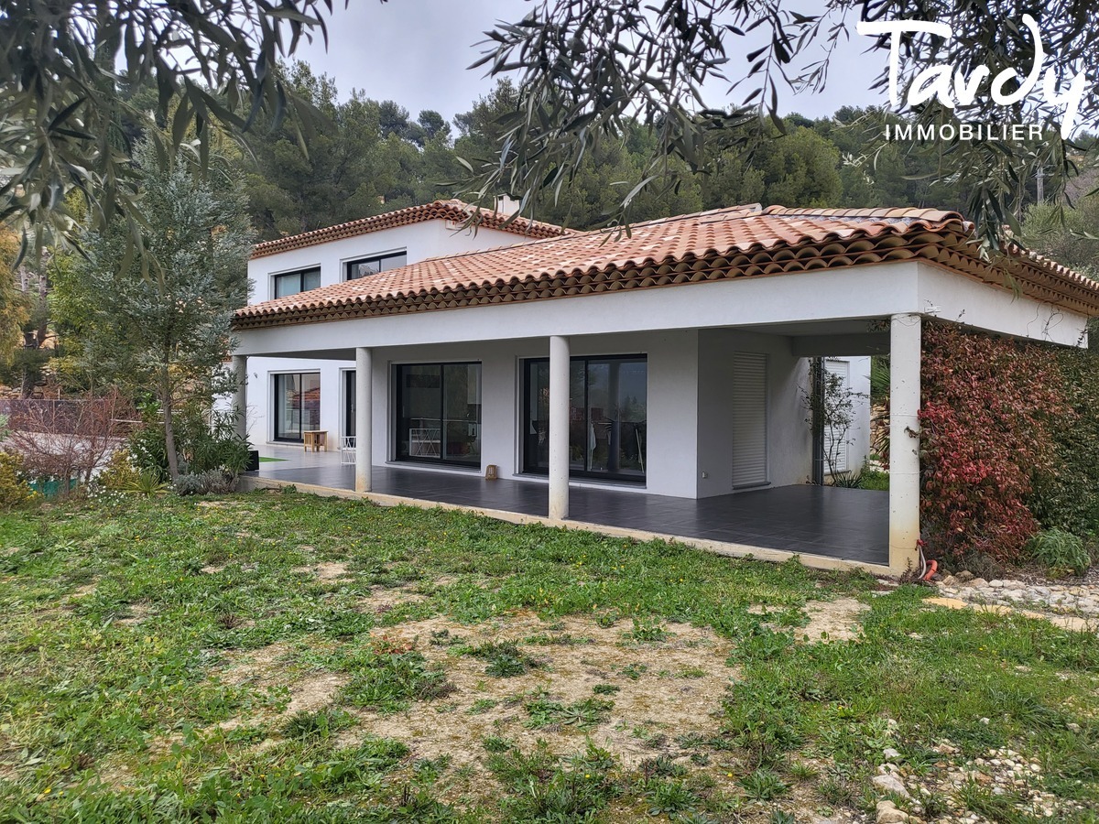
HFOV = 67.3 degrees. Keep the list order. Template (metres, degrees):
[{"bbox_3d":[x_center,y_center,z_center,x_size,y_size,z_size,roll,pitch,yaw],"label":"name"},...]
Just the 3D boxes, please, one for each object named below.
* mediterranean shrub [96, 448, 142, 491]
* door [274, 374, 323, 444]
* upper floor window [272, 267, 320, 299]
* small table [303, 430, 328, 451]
[{"bbox_3d":[-7.962,1.081,15.249,0.800,0.800,0.750,0,1,-28],"label":"mediterranean shrub"},{"bbox_3d":[-7.415,-0.104,24.437,2.740,2.080,0.150,1,1,43],"label":"door"},{"bbox_3d":[-7.396,-3.596,24.374,2.740,1.100,0.150,1,1,43],"label":"upper floor window"},{"bbox_3d":[-6.449,0.811,22.813,0.470,0.560,0.470,1,1,43],"label":"small table"}]

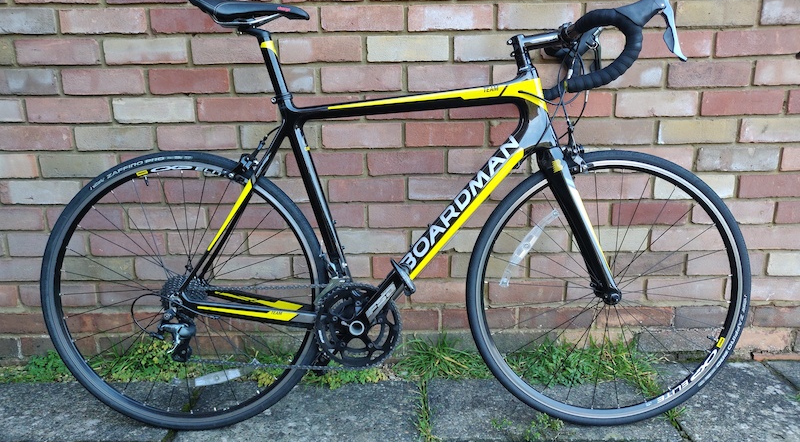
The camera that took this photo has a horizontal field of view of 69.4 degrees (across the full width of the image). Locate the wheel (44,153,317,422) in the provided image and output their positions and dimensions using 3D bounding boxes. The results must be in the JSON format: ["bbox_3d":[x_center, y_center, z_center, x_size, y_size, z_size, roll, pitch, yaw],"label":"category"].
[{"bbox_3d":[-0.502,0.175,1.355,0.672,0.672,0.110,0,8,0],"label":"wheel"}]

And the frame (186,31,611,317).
[{"bbox_3d":[-0.003,-0.087,1.324,1.010,0.700,0.140,0,8,0],"label":"frame"}]

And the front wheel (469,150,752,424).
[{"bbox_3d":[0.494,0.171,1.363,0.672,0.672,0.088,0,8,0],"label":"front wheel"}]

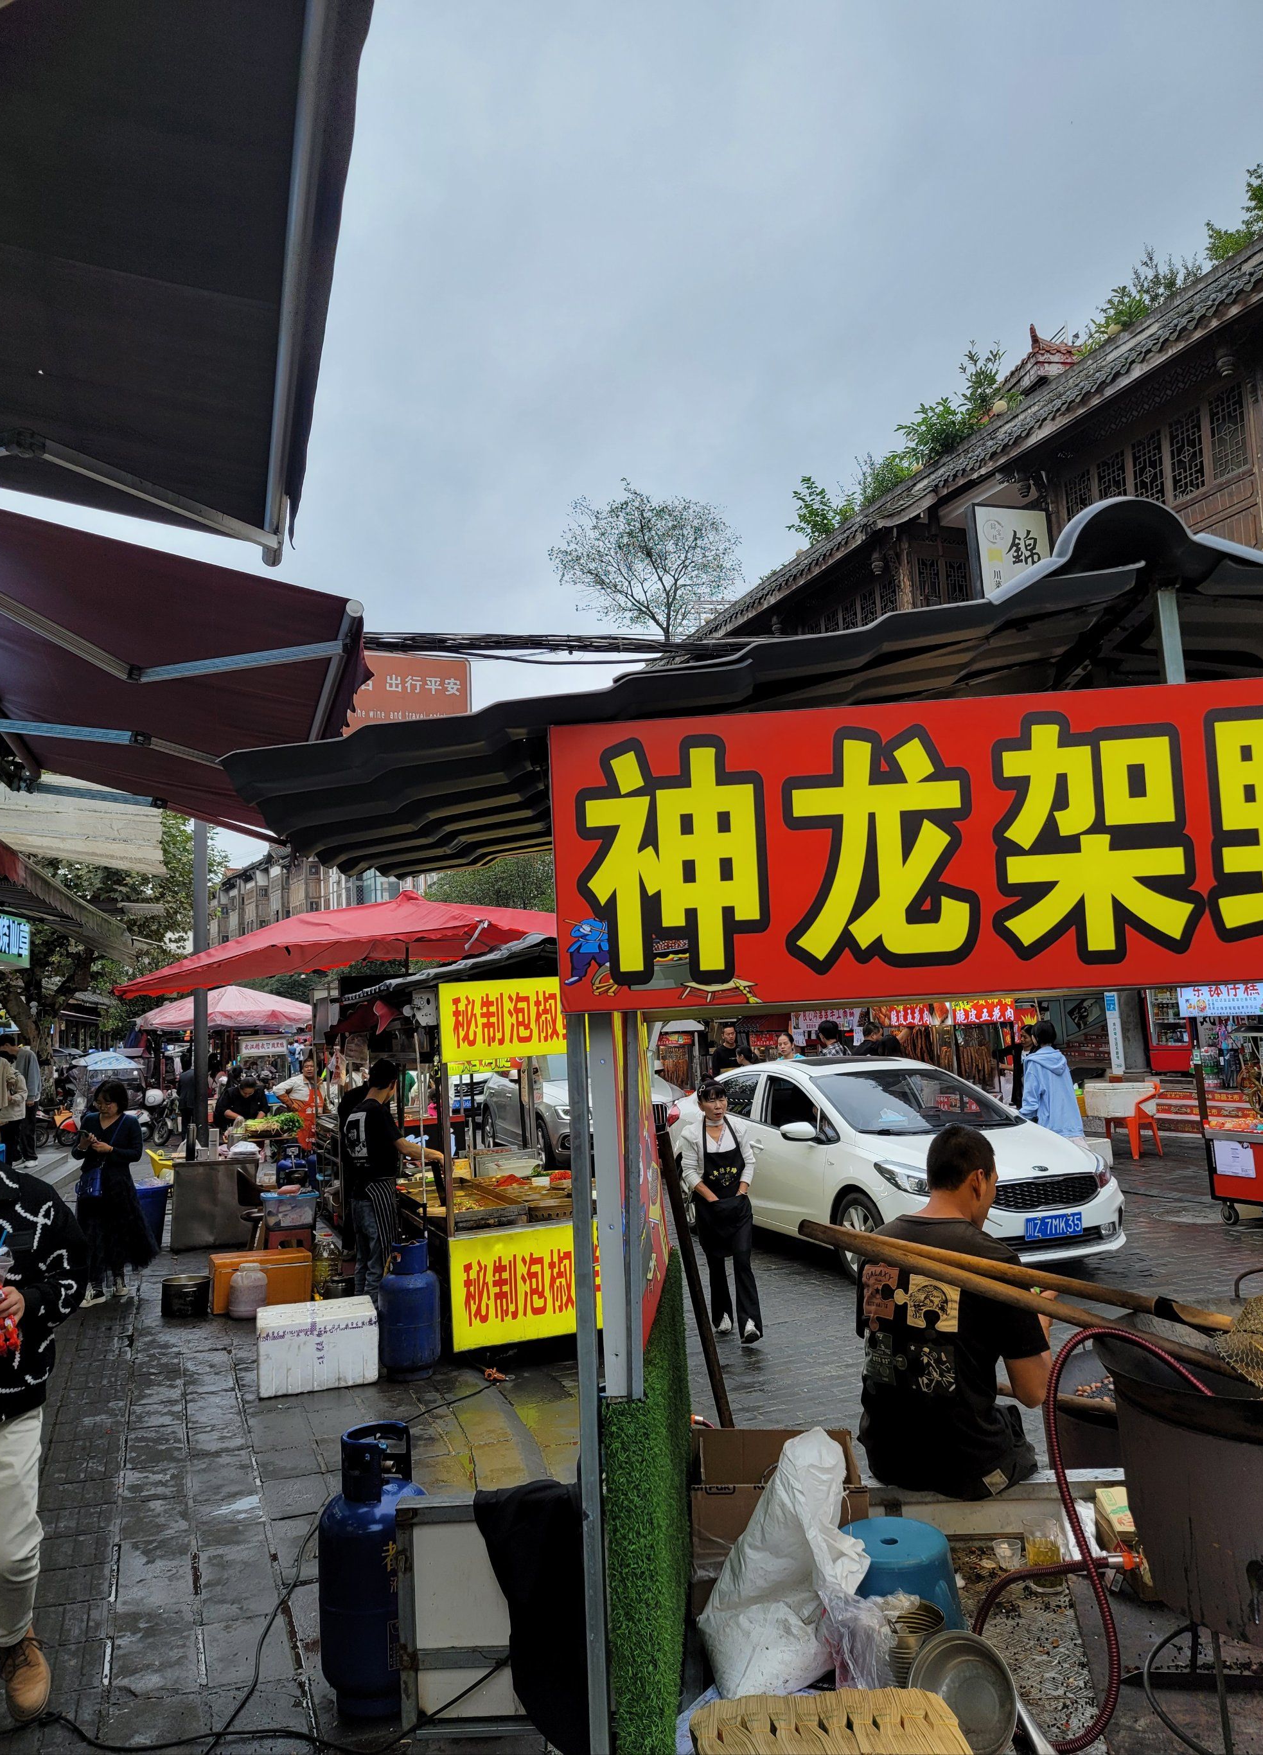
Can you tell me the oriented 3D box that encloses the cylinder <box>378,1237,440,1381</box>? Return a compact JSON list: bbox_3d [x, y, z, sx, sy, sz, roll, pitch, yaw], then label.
[{"bbox_3d":[-1.188,2.303,6.782,0.322,0.690,0.322,-2,-6,0],"label":"cylinder"}]

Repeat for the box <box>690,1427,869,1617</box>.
[{"bbox_3d":[0.331,1.483,2.892,0.400,0.300,0.340,-3,-5,5],"label":"box"}]

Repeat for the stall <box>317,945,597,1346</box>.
[{"bbox_3d":[-0.846,1.569,7.789,1.750,2.300,1.900,0,-6,-21],"label":"stall"}]

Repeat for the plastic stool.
[{"bbox_3d":[0.556,1.493,2.700,0.320,0.220,0.320,-2,-5,0],"label":"plastic stool"}]

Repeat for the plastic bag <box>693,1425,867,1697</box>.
[{"bbox_3d":[0.297,1.368,2.530,0.330,0.450,0.290,-2,-5,0],"label":"plastic bag"}]

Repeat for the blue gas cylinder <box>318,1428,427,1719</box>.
[{"bbox_3d":[-0.744,1.978,3.660,0.318,0.710,0.318,-2,-6,0],"label":"blue gas cylinder"}]

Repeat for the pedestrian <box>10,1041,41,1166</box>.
[{"bbox_3d":[-7.436,2.742,15.500,0.450,1.660,0.480,0,-6,-21],"label":"pedestrian"}]

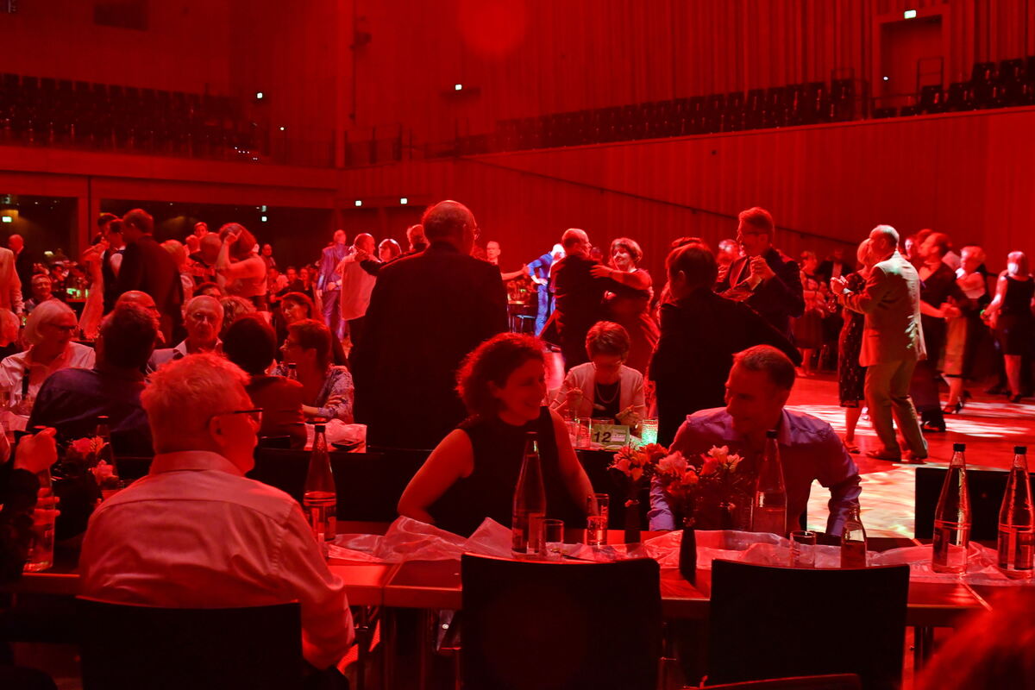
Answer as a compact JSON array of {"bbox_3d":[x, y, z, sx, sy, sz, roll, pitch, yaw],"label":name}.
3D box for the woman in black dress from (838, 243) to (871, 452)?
[{"bbox_3d":[2.701,0.012,9.150,0.420,1.670,0.480,3,5,30],"label":"woman in black dress"}]

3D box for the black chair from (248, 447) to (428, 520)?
[{"bbox_3d":[-0.552,0.762,3.450,0.470,0.840,0.530,1,4,6],"label":"black chair"}]

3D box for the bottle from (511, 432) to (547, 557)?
[{"bbox_3d":[0.031,0.366,2.830,0.084,0.298,0.084,1,4,4],"label":"bottle"}]

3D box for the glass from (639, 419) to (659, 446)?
[{"bbox_3d":[0.510,0.336,4.415,0.064,0.108,0.064,1,4,6],"label":"glass"}]

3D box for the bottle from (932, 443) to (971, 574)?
[{"bbox_3d":[0.997,0.366,2.628,0.083,0.282,0.083,1,4,6],"label":"bottle"}]

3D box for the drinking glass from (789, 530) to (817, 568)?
[{"bbox_3d":[0.658,0.464,2.647,0.060,0.080,0.060,1,4,6],"label":"drinking glass"}]

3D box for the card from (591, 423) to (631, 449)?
[{"bbox_3d":[0.356,0.342,4.417,0.150,0.092,0.075,2,4,21],"label":"card"}]

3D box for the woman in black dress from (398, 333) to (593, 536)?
[{"bbox_3d":[-0.056,0.594,3.310,0.560,1.255,0.700,0,4,-11],"label":"woman in black dress"}]

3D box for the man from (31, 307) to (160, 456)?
[{"bbox_3d":[-1.535,0.485,4.360,0.580,1.290,0.820,1,4,6],"label":"man"}]

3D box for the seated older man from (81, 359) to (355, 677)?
[{"bbox_3d":[-0.551,0.629,2.397,0.540,1.240,0.780,1,4,10],"label":"seated older man"}]

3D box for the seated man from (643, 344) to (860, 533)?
[{"bbox_3d":[0.634,0.605,3.100,0.580,1.220,0.780,1,4,14],"label":"seated man"}]

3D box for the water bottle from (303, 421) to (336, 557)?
[{"bbox_3d":[-0.507,0.351,2.950,0.084,0.298,0.084,1,4,4],"label":"water bottle"}]

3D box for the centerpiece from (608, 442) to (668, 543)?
[{"bbox_3d":[0.305,0.376,2.890,0.170,0.275,0.160,1,4,4],"label":"centerpiece"}]

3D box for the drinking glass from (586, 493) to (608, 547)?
[{"bbox_3d":[0.203,0.447,2.920,0.057,0.128,0.057,1,4,4],"label":"drinking glass"}]

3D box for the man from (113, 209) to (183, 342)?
[{"bbox_3d":[-2.394,0.006,7.500,0.500,1.800,0.380,-3,5,-41],"label":"man"}]

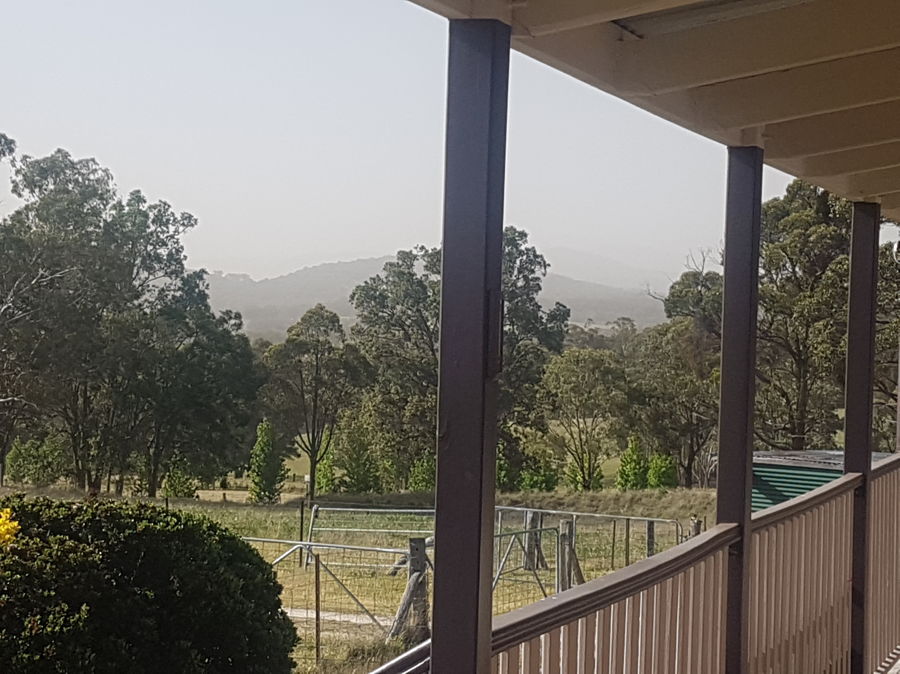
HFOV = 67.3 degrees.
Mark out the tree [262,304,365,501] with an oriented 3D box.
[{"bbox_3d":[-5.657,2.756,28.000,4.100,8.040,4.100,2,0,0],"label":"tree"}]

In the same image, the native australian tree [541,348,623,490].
[{"bbox_3d":[6.034,3.786,31.000,3.650,6.390,3.650,2,0,0],"label":"native australian tree"}]

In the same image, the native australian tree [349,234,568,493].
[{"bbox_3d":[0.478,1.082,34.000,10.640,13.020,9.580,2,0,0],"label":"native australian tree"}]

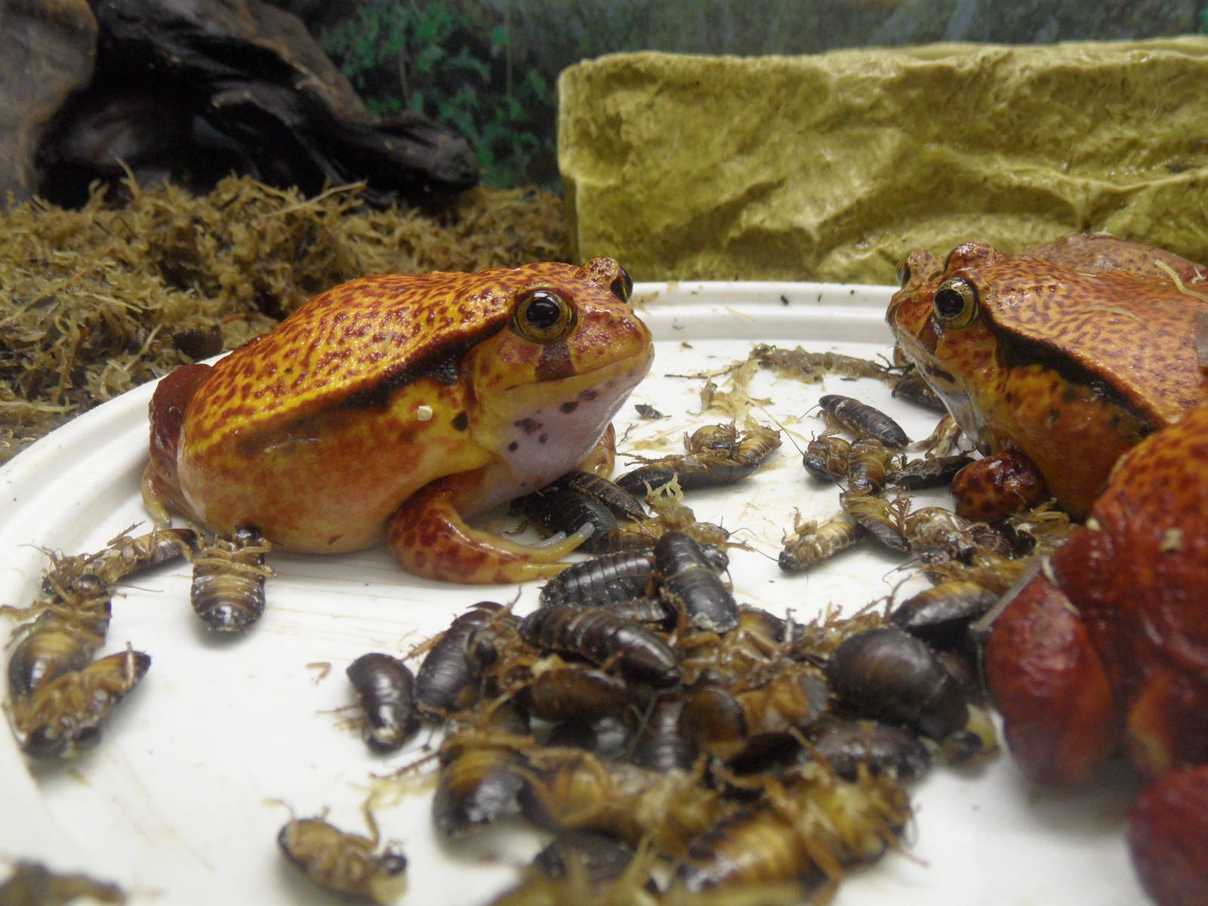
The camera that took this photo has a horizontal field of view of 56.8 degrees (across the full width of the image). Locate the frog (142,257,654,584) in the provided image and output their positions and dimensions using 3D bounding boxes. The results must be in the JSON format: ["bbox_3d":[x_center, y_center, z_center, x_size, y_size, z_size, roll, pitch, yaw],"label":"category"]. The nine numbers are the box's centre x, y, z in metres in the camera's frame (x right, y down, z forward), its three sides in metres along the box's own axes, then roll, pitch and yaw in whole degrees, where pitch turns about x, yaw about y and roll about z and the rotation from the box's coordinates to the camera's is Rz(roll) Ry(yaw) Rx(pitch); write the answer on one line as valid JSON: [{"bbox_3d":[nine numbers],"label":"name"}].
[{"bbox_3d":[-0.032,-0.012,0.190,0.089,0.045,0.058,9,23,25],"label":"frog"}]

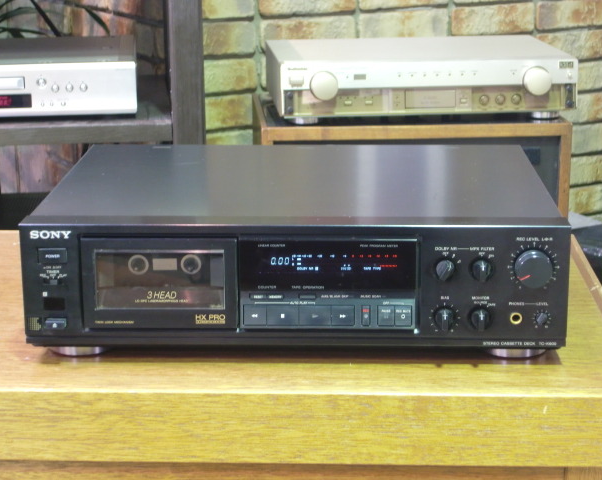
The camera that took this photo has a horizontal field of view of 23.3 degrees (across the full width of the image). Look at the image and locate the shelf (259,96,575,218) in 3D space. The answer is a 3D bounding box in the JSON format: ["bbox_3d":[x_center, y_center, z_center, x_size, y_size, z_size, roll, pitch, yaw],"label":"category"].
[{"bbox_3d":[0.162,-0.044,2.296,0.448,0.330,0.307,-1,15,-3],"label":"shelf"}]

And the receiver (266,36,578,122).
[{"bbox_3d":[0.173,-0.243,2.221,0.430,0.092,0.304,-2,15,-5],"label":"receiver"}]

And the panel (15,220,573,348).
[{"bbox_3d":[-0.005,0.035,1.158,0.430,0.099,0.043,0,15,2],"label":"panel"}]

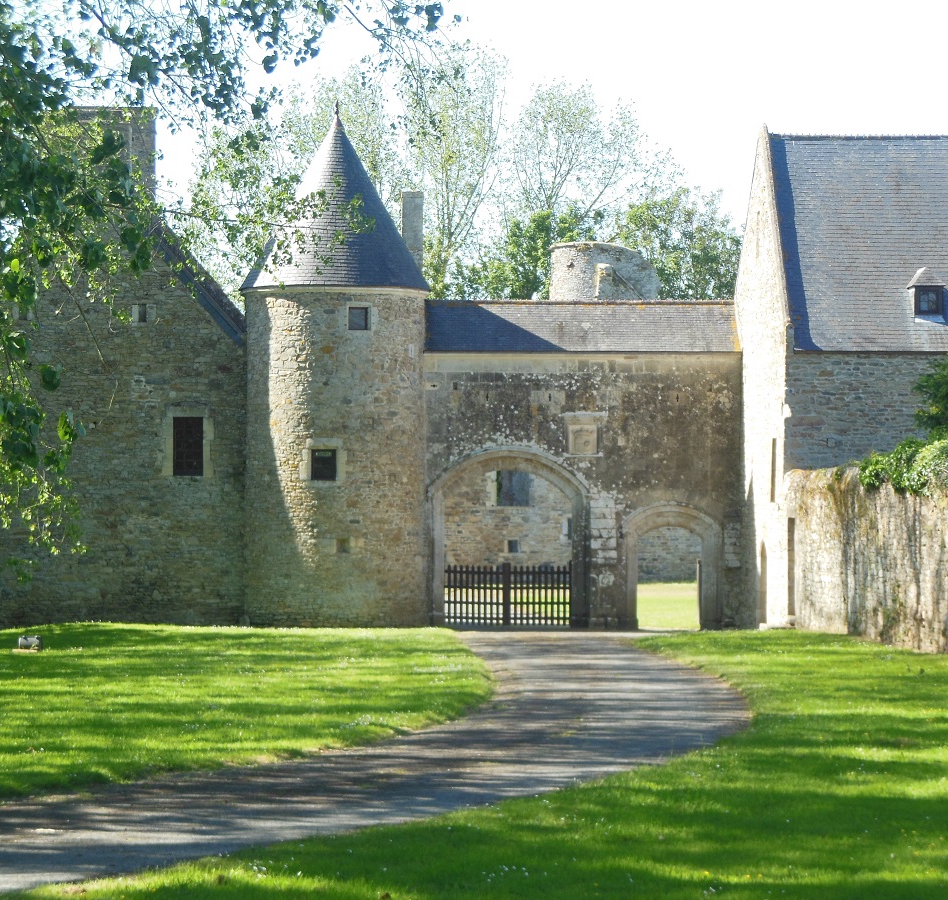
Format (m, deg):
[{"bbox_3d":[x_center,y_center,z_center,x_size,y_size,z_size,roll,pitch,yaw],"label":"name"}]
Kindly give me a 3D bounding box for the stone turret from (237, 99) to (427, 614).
[{"bbox_3d":[-2.929,-1.744,64.149,4.011,11.069,4.011,0,-2,0],"label":"stone turret"}]

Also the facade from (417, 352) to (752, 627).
[{"bbox_3d":[2.310,0.860,64.579,6.864,5.886,1.000,0,-2,-3],"label":"facade"}]

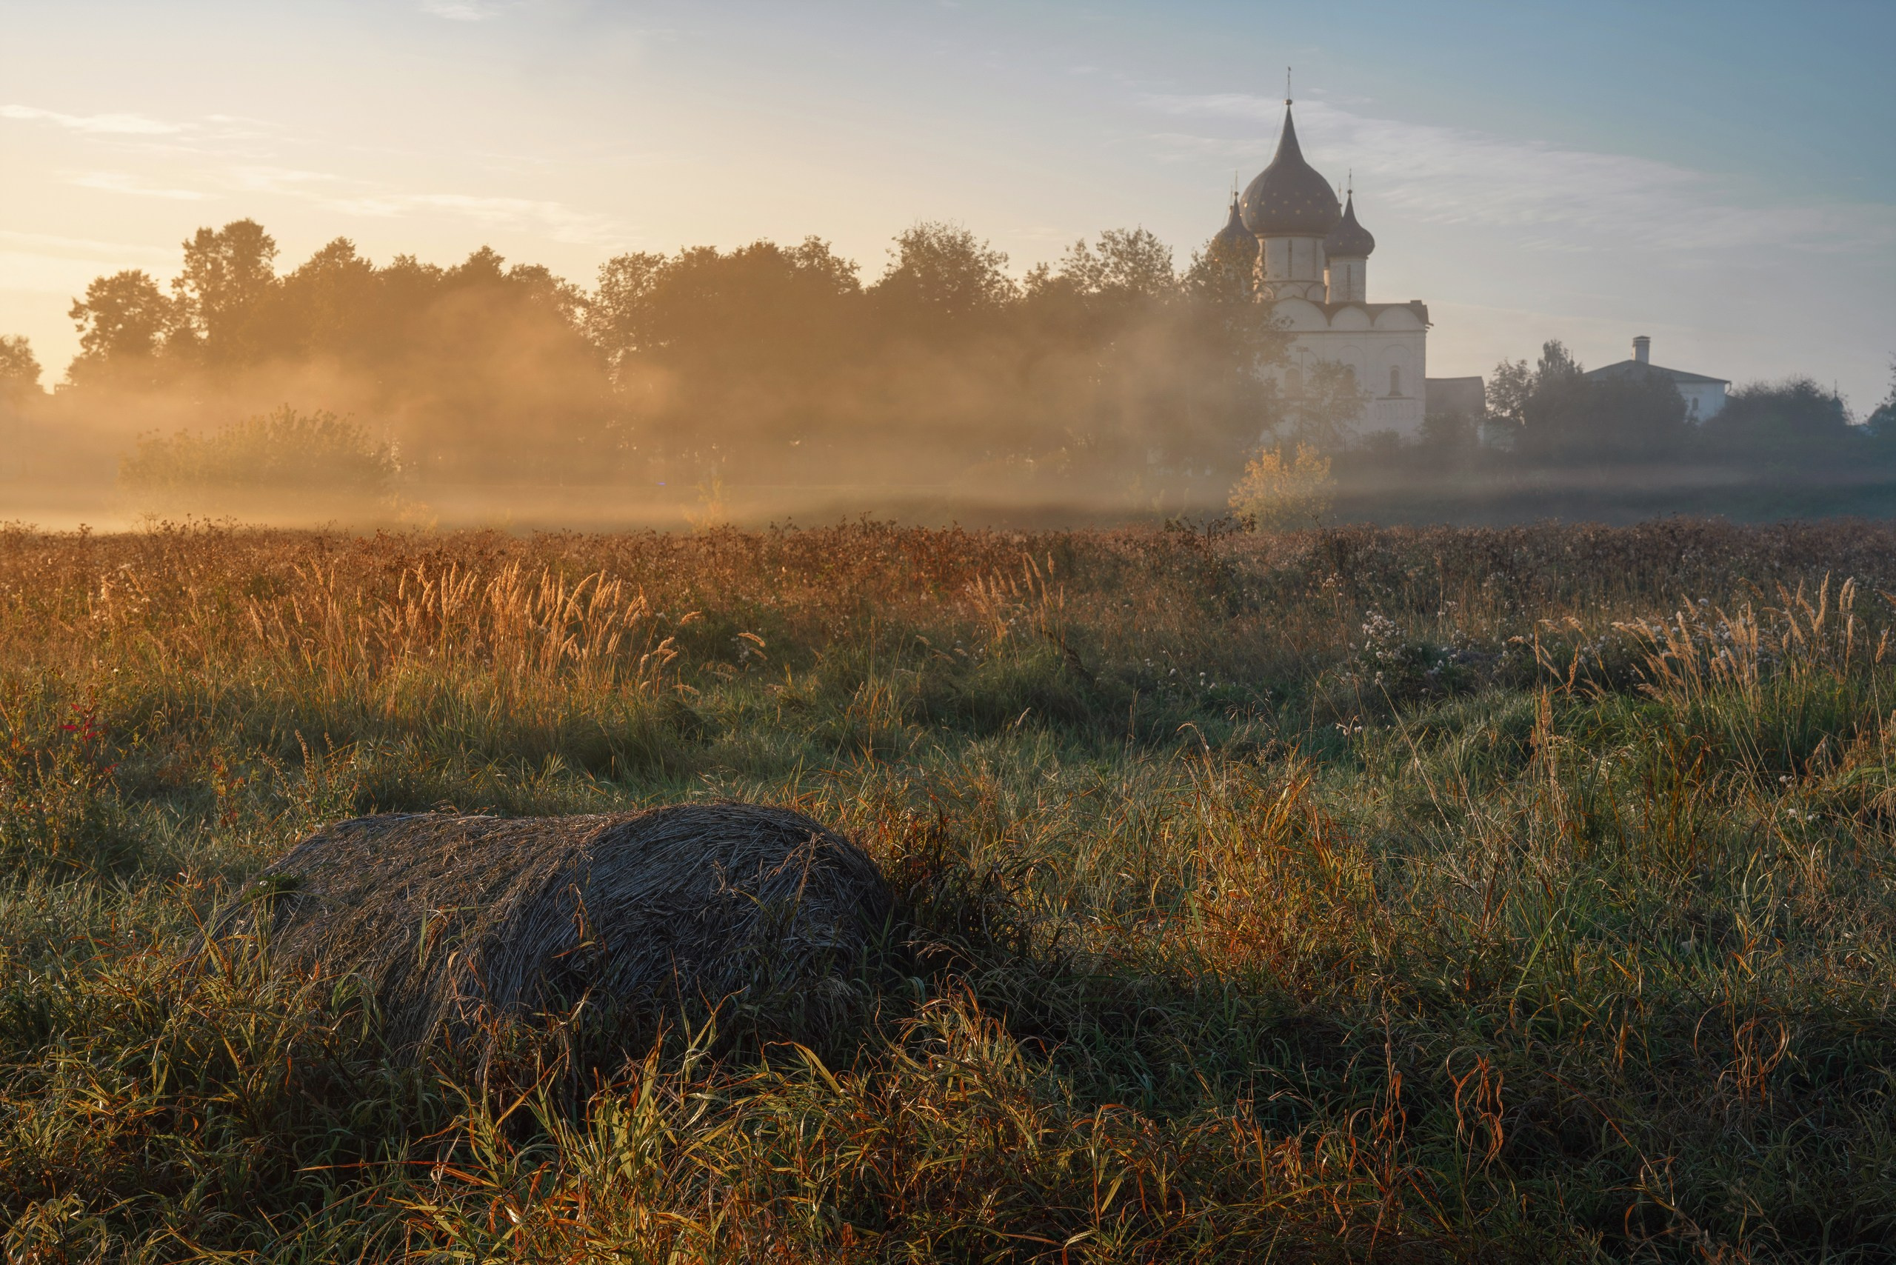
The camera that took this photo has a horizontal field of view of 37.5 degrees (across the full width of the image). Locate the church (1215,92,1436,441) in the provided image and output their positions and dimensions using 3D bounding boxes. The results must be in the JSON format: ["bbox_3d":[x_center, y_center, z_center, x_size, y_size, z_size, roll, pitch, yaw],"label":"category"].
[{"bbox_3d":[41.300,-41.200,316.000,25.500,40.500,20.500,0,3,4],"label":"church"}]

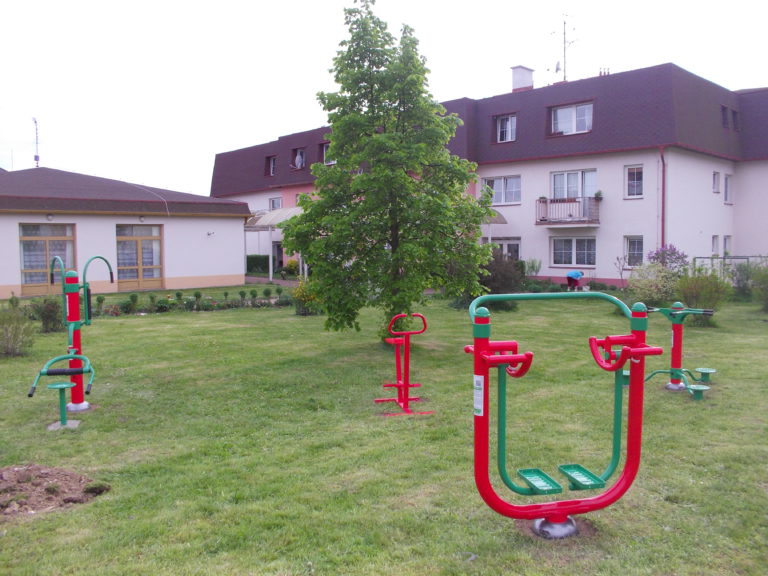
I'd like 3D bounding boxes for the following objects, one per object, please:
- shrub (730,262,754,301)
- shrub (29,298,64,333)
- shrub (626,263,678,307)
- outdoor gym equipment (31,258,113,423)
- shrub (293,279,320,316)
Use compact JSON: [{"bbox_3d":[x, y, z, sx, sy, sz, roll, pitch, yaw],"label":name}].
[{"bbox_3d":[10.957,-0.219,19.579,0.950,1.110,0.900,2,5,29],"label":"shrub"},{"bbox_3d":[-7.354,0.583,14.025,0.840,0.710,0.800,-3,5,-28],"label":"shrub"},{"bbox_3d":[7.786,-0.137,18.421,1.650,1.190,1.500,1,4,23],"label":"shrub"},{"bbox_3d":[-3.445,0.533,7.074,0.820,1.730,1.130,-2,4,-15],"label":"outdoor gym equipment"},{"bbox_3d":[-1.981,0.225,16.578,0.850,0.940,0.800,-1,4,-7],"label":"shrub"}]

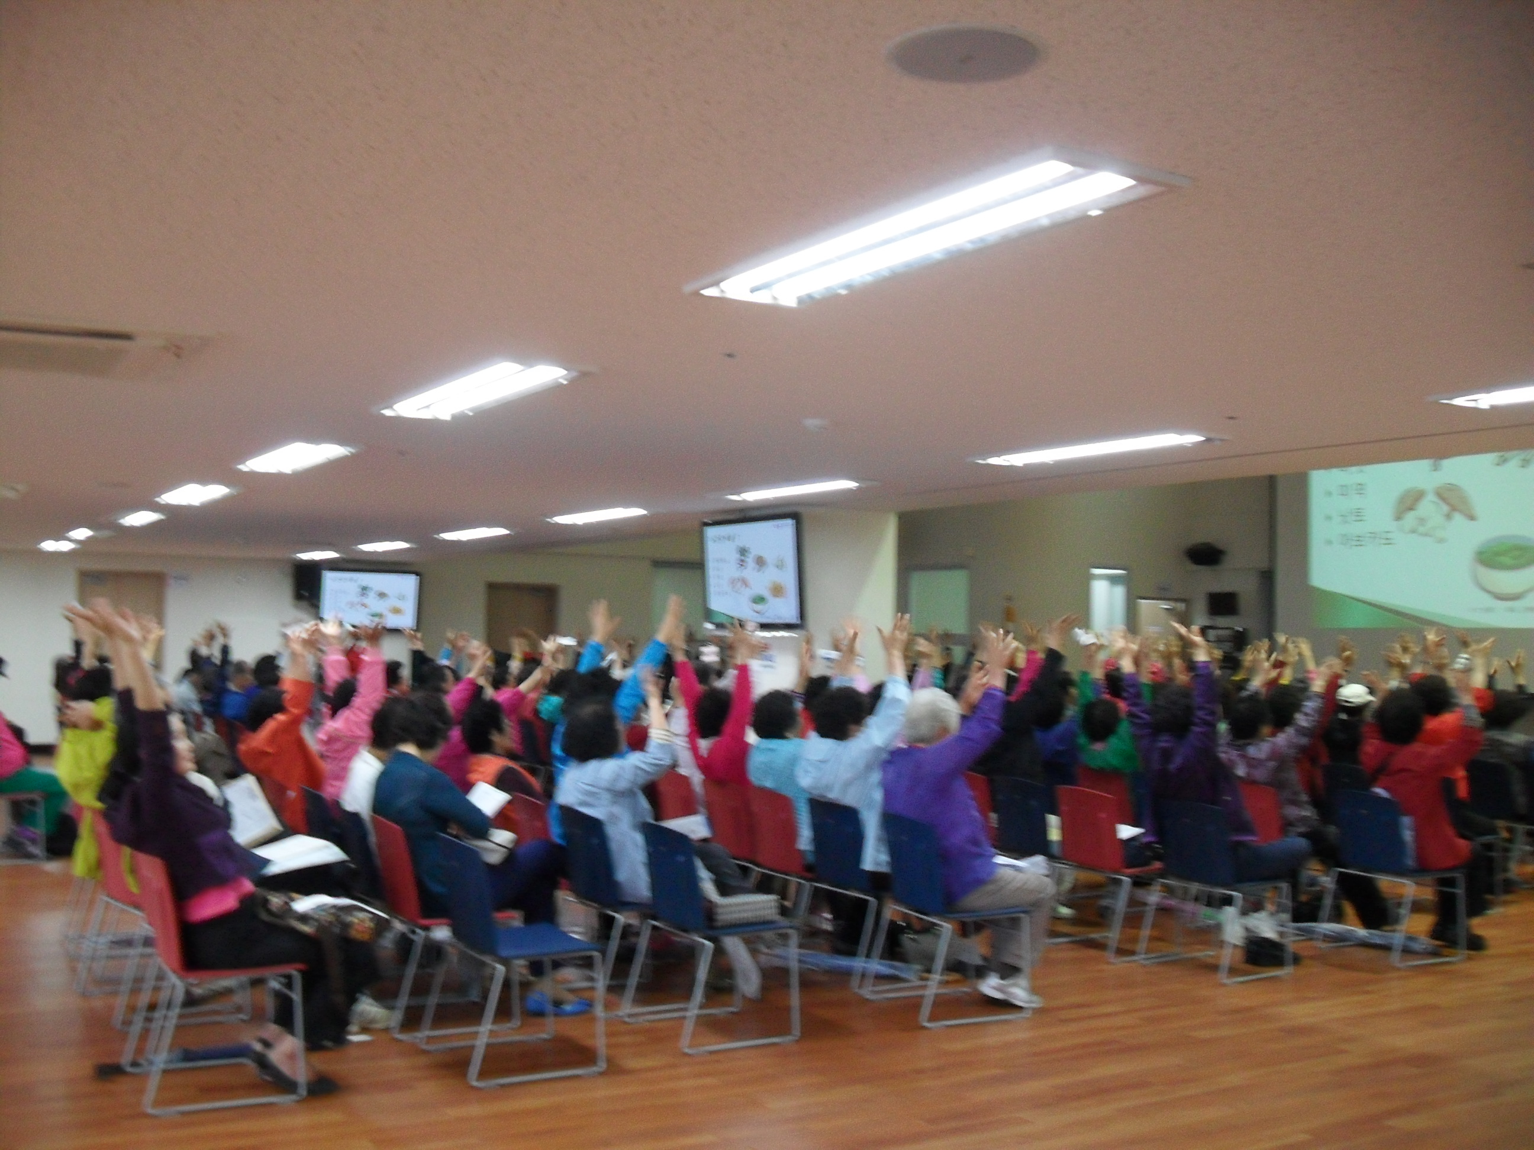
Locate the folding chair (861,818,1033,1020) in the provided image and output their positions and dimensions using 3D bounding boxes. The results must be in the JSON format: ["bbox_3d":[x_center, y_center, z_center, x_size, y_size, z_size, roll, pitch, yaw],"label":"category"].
[{"bbox_3d":[0.775,1.433,6.602,0.500,0.799,0.505,2,-2,-23],"label":"folding chair"}]

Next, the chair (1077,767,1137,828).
[{"bbox_3d":[2.212,1.567,9.608,0.500,0.799,0.505,2,-2,-29],"label":"chair"}]

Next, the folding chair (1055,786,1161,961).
[{"bbox_3d":[1.792,1.532,8.064,0.535,0.800,0.535,3,-3,-31],"label":"folding chair"}]

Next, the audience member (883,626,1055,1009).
[{"bbox_3d":[0.879,1.050,6.734,0.740,1.620,0.550,2,-3,-26],"label":"audience member"}]

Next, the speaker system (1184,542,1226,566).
[{"bbox_3d":[7.522,-0.360,26.600,0.600,0.400,0.380,0,10,15],"label":"speaker system"}]

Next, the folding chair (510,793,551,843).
[{"bbox_3d":[-0.931,1.443,7.258,0.535,0.800,0.535,3,-3,-30],"label":"folding chair"}]

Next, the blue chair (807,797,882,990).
[{"bbox_3d":[0.484,1.473,7.296,0.520,0.810,0.520,3,-3,-31],"label":"blue chair"}]

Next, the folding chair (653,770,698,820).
[{"bbox_3d":[-0.340,1.511,8.698,0.520,0.810,0.520,3,-3,-30],"label":"folding chair"}]

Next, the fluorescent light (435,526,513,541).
[{"bbox_3d":[-2.374,-0.352,12.620,0.300,0.070,1.220,2,-2,-30],"label":"fluorescent light"}]

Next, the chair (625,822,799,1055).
[{"bbox_3d":[-0.215,1.417,6.211,0.535,0.800,0.535,3,-3,-30],"label":"chair"}]

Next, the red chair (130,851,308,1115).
[{"bbox_3d":[-1.885,1.339,5.329,0.520,0.810,0.520,3,-3,-29],"label":"red chair"}]

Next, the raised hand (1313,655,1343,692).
[{"bbox_3d":[3.164,0.558,8.750,0.130,0.200,0.140,3,-3,-30],"label":"raised hand"}]

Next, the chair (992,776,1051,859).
[{"bbox_3d":[1.567,1.550,8.595,0.520,0.810,0.520,3,-3,-30],"label":"chair"}]

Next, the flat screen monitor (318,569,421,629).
[{"bbox_3d":[-4.777,0.303,18.651,1.230,0.690,0.090,2,9,-30],"label":"flat screen monitor"}]

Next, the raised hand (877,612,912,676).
[{"bbox_3d":[0.576,0.312,7.031,0.150,0.270,0.100,5,0,25],"label":"raised hand"}]

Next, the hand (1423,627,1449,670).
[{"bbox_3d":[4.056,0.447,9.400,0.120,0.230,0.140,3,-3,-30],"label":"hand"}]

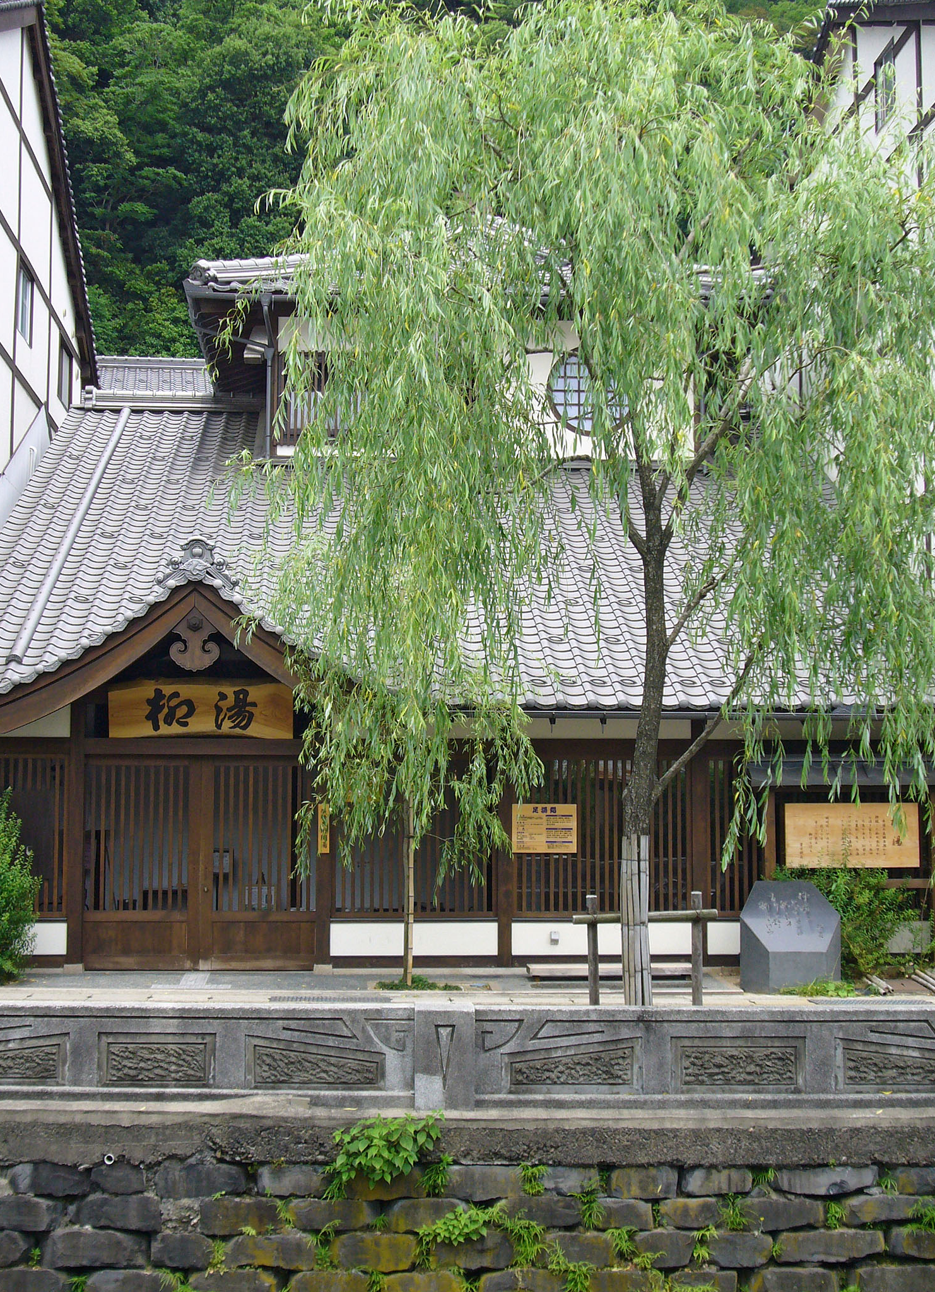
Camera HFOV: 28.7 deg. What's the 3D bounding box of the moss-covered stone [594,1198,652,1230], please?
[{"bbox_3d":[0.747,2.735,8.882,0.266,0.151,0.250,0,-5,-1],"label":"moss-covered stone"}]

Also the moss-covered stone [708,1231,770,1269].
[{"bbox_3d":[1.476,3.297,10.081,0.357,0.193,0.280,0,-5,0],"label":"moss-covered stone"}]

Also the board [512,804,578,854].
[{"bbox_3d":[0.710,1.687,16.862,0.603,0.453,0.030,0,-5,0],"label":"board"}]

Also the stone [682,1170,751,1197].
[{"bbox_3d":[1.235,2.684,9.214,0.339,0.126,0.250,0,-5,-2],"label":"stone"}]

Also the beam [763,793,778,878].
[{"bbox_3d":[2.697,2.048,16.313,0.100,1.560,0.100,0,-5,0],"label":"beam"}]

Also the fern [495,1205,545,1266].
[{"bbox_3d":[0.256,2.884,8.950,0.236,0.274,0.200,0,-5,-2],"label":"fern"}]

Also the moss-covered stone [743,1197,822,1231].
[{"bbox_3d":[1.528,2.776,9.020,0.393,0.163,0.260,0,-5,2],"label":"moss-covered stone"}]

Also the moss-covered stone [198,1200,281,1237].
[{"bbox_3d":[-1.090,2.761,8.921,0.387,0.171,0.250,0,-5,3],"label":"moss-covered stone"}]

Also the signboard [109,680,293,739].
[{"bbox_3d":[-2.457,0.589,16.874,1.700,0.549,0.080,0,1,0],"label":"signboard"}]

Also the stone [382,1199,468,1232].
[{"bbox_3d":[-0.231,3.121,10.126,0.468,0.178,0.280,0,-5,0],"label":"stone"}]

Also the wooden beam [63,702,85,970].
[{"bbox_3d":[-3.608,1.674,16.896,0.155,2.513,0.155,0,-5,0],"label":"wooden beam"}]

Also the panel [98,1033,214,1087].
[{"bbox_3d":[-1.564,2.086,9.247,0.594,0.267,0.080,0,-5,3],"label":"panel"}]

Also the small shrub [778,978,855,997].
[{"bbox_3d":[3.035,2.974,15.900,0.629,0.147,0.350,0,-5,-4],"label":"small shrub"}]

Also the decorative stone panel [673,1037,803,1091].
[{"bbox_3d":[1.395,2.165,9.476,0.672,0.285,0.060,0,-5,2],"label":"decorative stone panel"}]

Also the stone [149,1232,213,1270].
[{"bbox_3d":[-1.553,3.335,10.179,0.344,0.205,0.280,0,-5,5],"label":"stone"}]

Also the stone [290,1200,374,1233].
[{"bbox_3d":[-0.664,2.817,9.102,0.429,0.147,0.250,0,-5,-2],"label":"stone"}]

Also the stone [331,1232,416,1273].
[{"bbox_3d":[-0.469,2.981,9.071,0.419,0.184,0.250,0,-5,-2],"label":"stone"}]

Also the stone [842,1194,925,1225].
[{"bbox_3d":[2.068,2.816,9.218,0.413,0.145,0.250,0,-5,-2],"label":"stone"}]

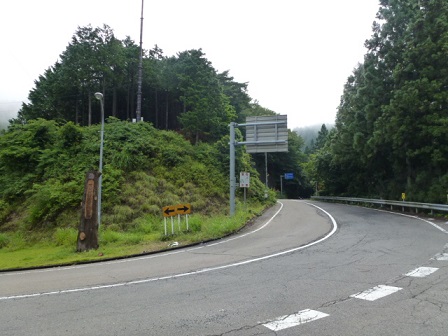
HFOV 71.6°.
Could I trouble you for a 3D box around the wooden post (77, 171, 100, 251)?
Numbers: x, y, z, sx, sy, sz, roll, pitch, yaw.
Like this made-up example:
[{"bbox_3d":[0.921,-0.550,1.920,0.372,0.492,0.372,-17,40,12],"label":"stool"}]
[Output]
[{"bbox_3d":[-4.005,1.288,9.200,0.660,2.400,0.600,2,-5,-20],"label":"wooden post"}]

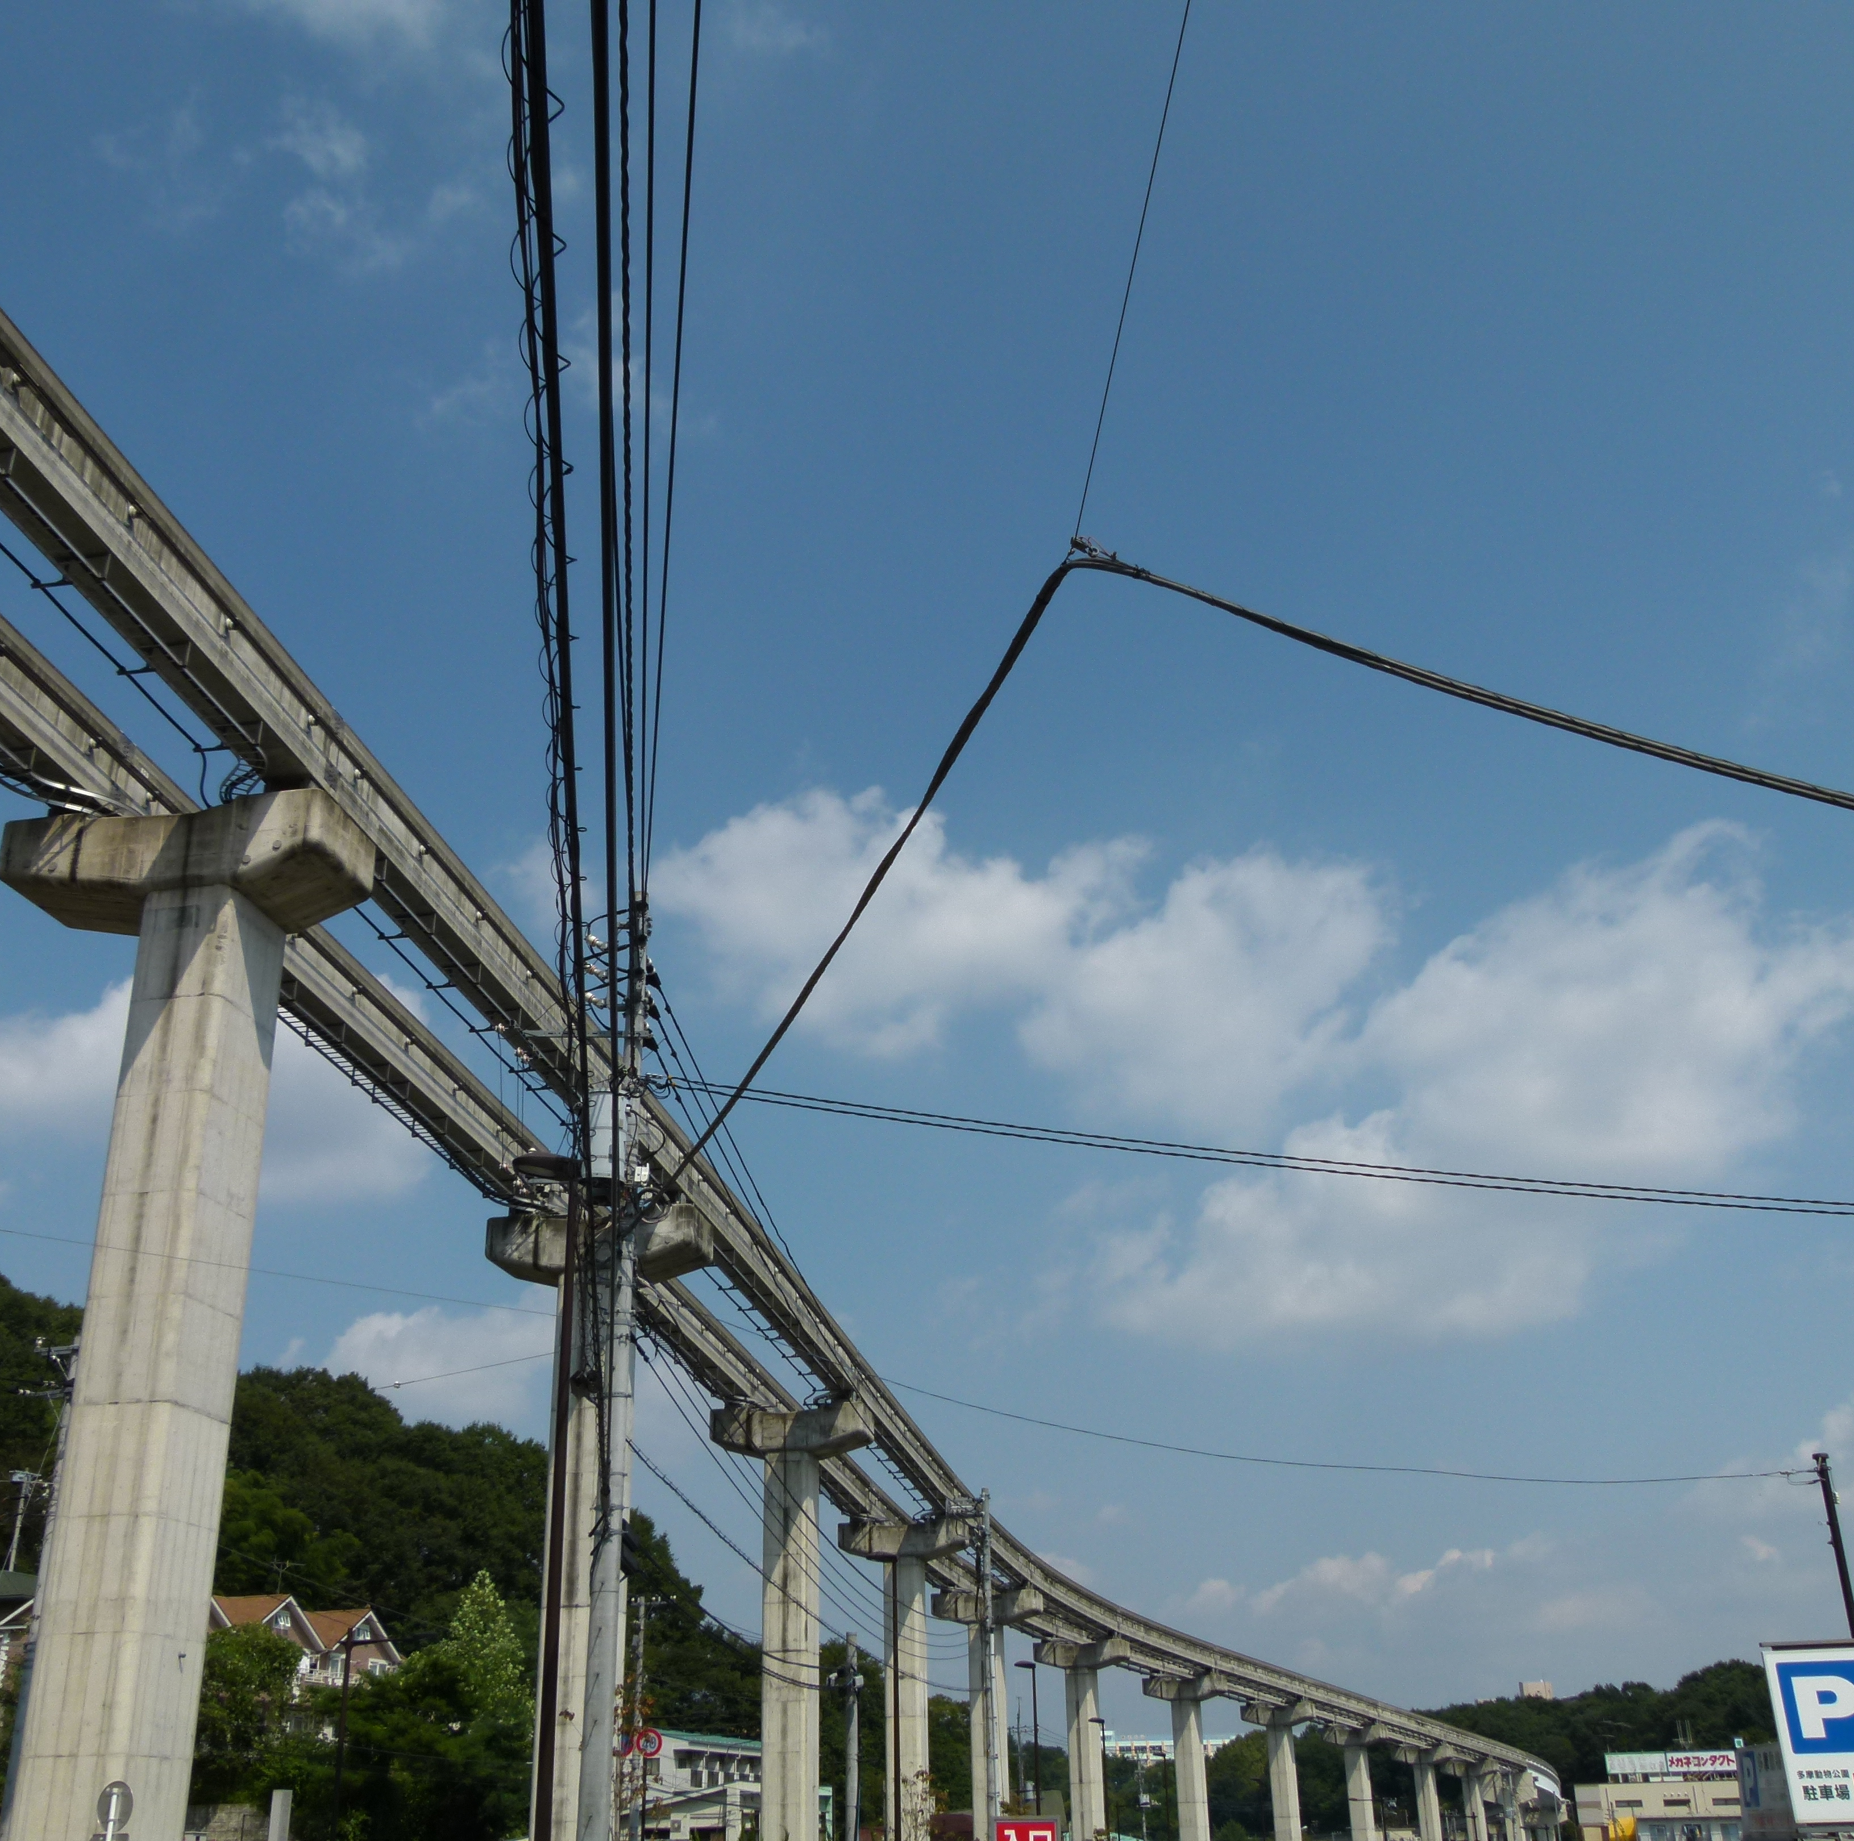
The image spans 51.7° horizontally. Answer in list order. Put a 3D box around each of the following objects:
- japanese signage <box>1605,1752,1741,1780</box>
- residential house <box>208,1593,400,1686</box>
[{"bbox_3d":[75.918,85.840,195.000,13.000,1.900,0.350,-7,-25,11],"label":"japanese signage"},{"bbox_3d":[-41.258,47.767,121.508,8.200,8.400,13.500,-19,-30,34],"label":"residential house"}]

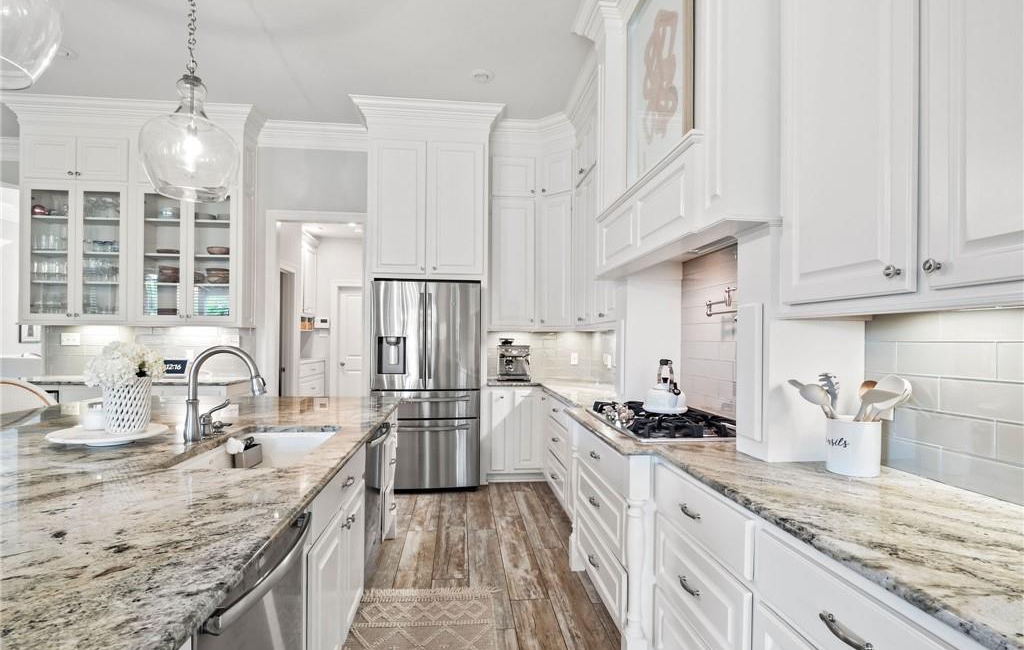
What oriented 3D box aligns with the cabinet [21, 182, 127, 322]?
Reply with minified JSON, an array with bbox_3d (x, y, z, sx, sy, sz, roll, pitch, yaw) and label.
[{"bbox_3d":[-3.897,-0.649,4.372,0.890,1.230,0.350,0,-1,-6],"label":"cabinet"}]

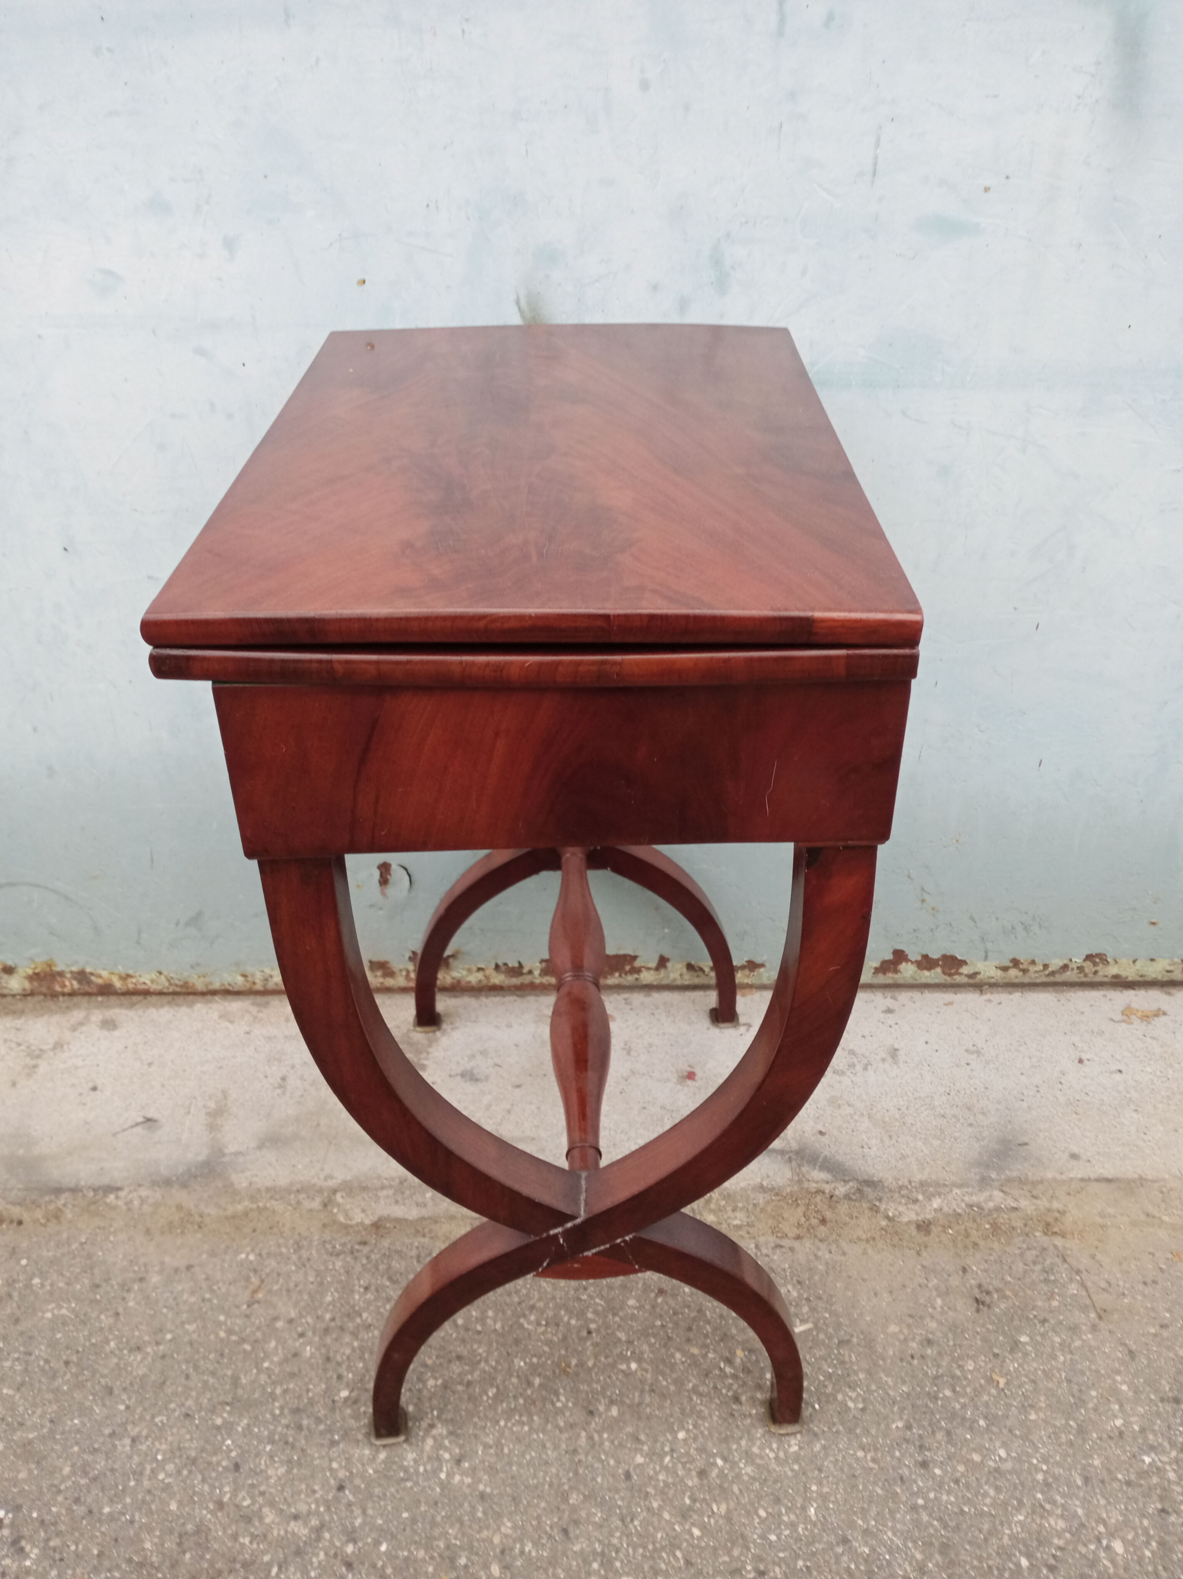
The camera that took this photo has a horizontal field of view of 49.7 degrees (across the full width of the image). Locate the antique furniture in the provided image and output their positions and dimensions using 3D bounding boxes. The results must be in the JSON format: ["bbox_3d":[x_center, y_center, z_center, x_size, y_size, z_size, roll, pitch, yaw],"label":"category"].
[{"bbox_3d":[-0.025,0.079,1.071,0.395,0.765,0.555,-1,34,0],"label":"antique furniture"}]

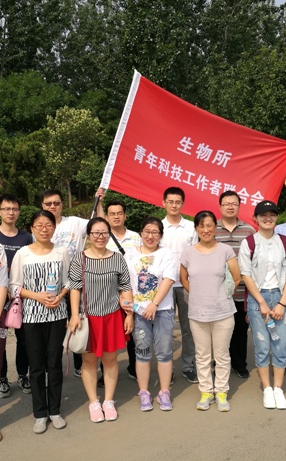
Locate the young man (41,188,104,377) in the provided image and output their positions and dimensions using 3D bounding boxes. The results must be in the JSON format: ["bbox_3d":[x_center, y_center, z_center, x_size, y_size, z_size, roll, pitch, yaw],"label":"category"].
[{"bbox_3d":[-0.738,0.502,4.761,0.660,1.813,0.420,-2,3,-6],"label":"young man"}]

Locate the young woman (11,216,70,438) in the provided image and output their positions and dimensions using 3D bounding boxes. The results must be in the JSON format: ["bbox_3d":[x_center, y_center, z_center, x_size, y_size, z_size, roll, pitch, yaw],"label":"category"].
[{"bbox_3d":[-0.778,0.665,3.592,0.460,1.622,0.340,-3,3,-13],"label":"young woman"}]

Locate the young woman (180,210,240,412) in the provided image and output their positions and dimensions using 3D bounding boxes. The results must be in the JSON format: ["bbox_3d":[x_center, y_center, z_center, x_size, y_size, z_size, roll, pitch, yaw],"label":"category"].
[{"bbox_3d":[0.544,0.629,3.872,0.490,1.581,0.330,-1,3,9],"label":"young woman"}]

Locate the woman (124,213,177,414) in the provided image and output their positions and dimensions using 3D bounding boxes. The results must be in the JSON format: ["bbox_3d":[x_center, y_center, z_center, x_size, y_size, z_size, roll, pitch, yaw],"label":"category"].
[{"bbox_3d":[0.060,0.659,3.842,0.450,1.528,0.310,-1,4,6],"label":"woman"}]

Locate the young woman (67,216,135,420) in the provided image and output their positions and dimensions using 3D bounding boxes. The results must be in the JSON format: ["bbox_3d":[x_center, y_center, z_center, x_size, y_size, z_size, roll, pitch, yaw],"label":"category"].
[{"bbox_3d":[-0.339,0.673,3.761,0.500,1.559,0.340,-2,3,-9],"label":"young woman"}]

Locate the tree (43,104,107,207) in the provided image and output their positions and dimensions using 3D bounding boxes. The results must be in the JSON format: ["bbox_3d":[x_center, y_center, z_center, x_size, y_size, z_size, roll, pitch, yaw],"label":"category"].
[{"bbox_3d":[-2.254,-2.438,16.000,2.200,3.400,2.100,-2,4,0],"label":"tree"}]

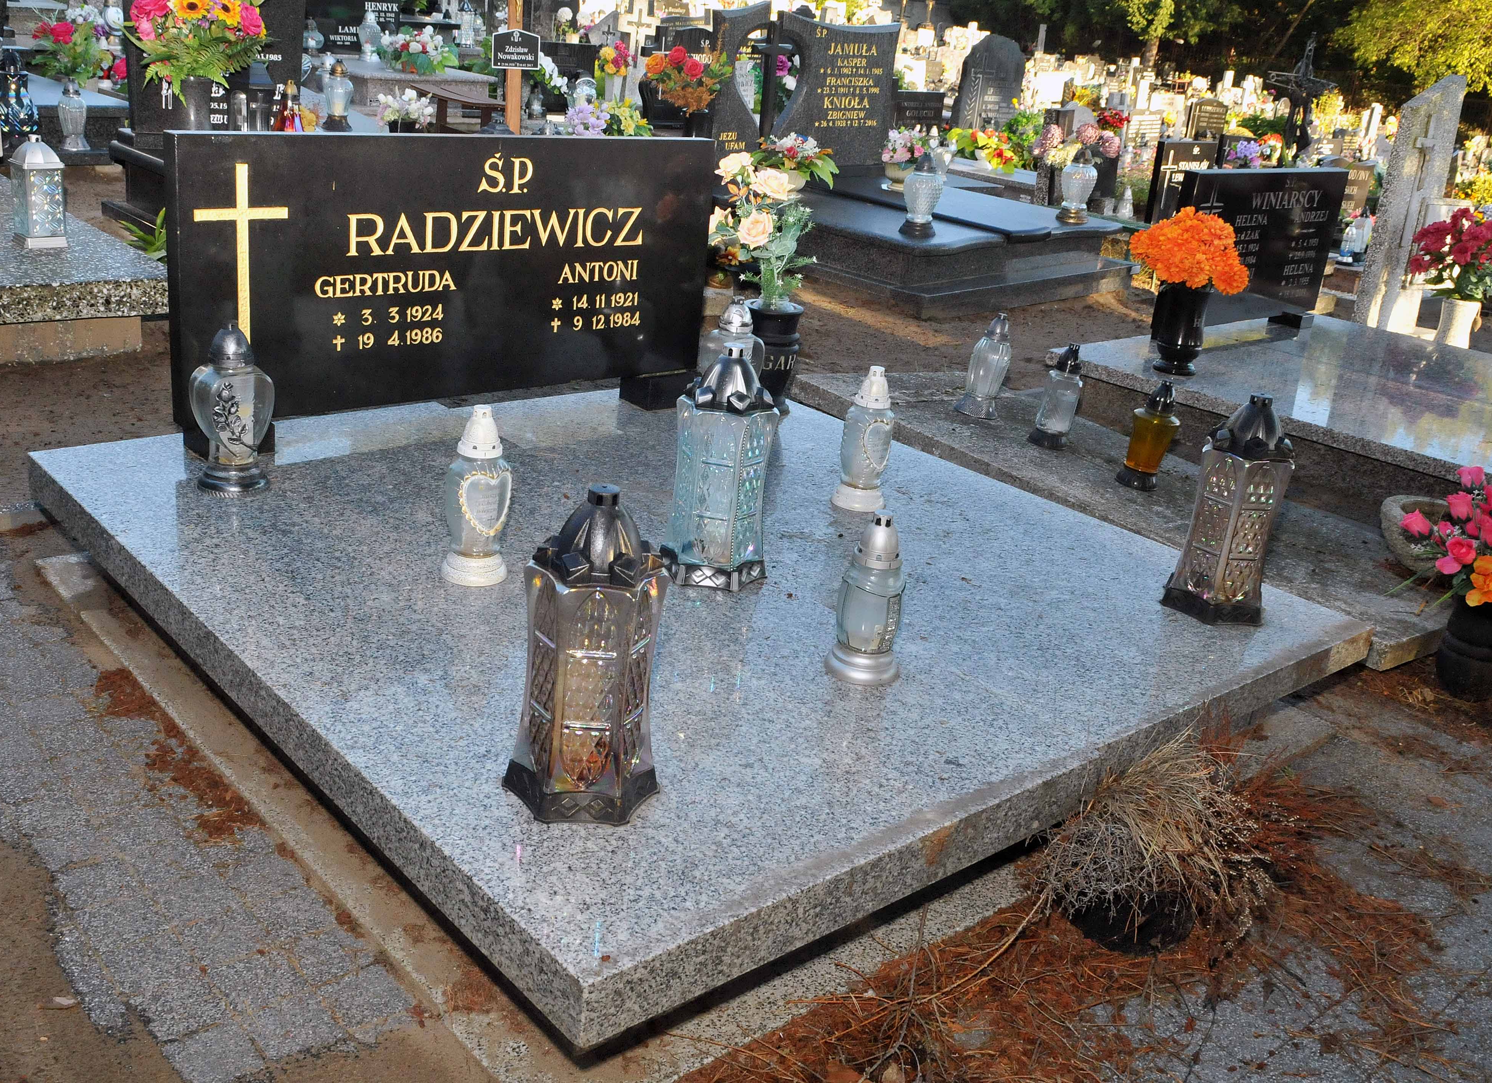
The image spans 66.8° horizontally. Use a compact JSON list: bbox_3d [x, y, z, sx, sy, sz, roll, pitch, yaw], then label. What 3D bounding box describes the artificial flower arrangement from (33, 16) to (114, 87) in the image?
[{"bbox_3d":[-3.230,-2.355,5.442,0.367,0.315,0.347,-15,30,-39],"label":"artificial flower arrangement"}]

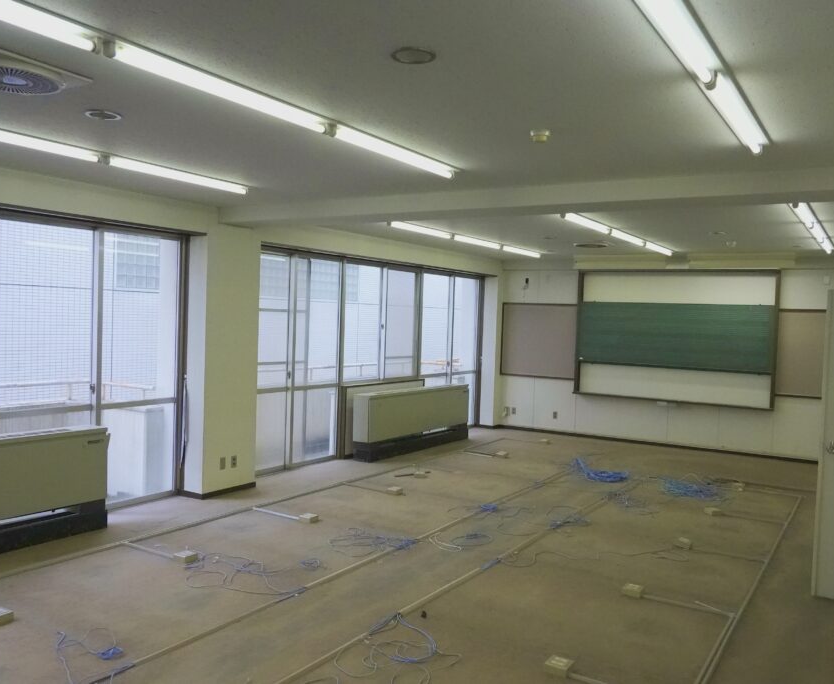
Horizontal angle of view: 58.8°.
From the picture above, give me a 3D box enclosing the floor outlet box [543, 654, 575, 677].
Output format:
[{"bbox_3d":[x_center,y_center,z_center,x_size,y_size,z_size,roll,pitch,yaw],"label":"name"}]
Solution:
[{"bbox_3d":[0.721,1.630,3.712,0.112,0.044,0.113,3,2,32],"label":"floor outlet box"}]

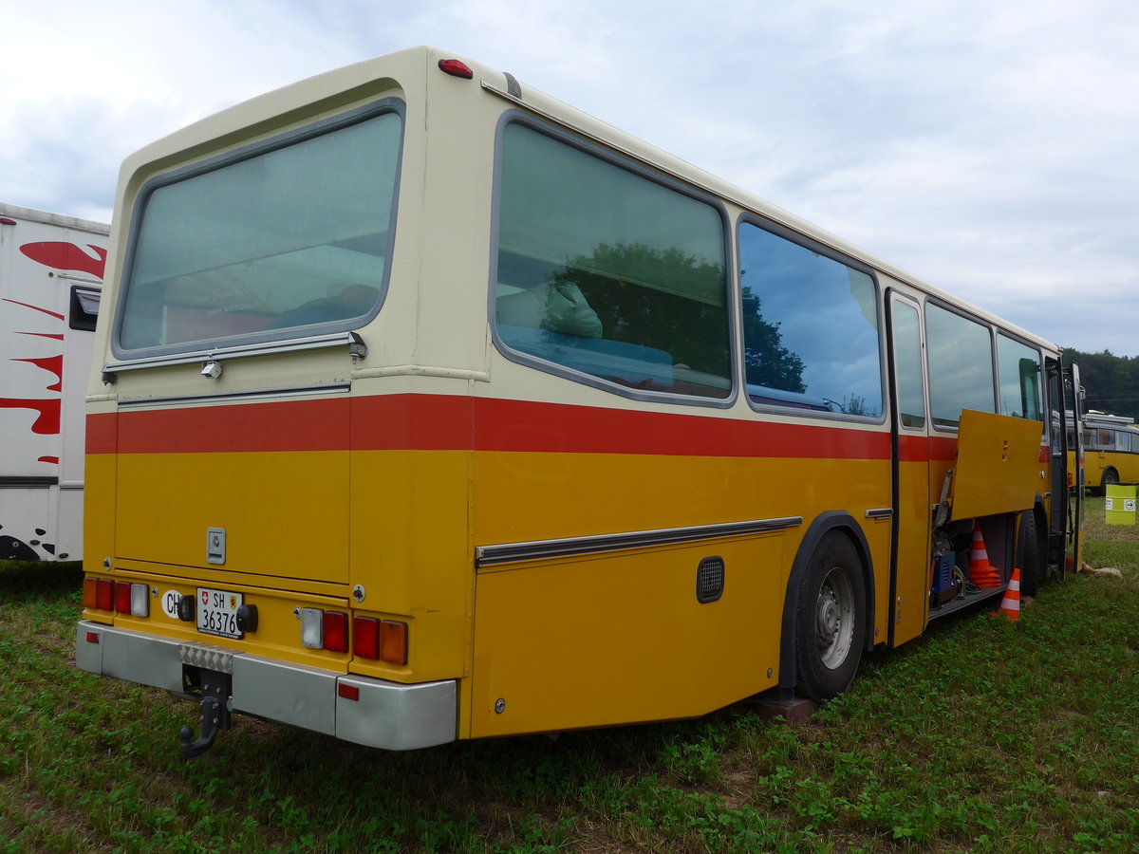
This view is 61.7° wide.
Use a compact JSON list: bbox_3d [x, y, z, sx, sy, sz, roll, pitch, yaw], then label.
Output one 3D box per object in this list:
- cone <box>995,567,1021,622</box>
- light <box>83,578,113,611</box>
[{"bbox_3d":[4.074,1.542,8.780,0.272,0.480,0.272,7,-3,-22],"label":"cone"},{"bbox_3d":[-2.098,0.745,4.272,0.239,0.132,0.028,-2,-3,38],"label":"light"}]

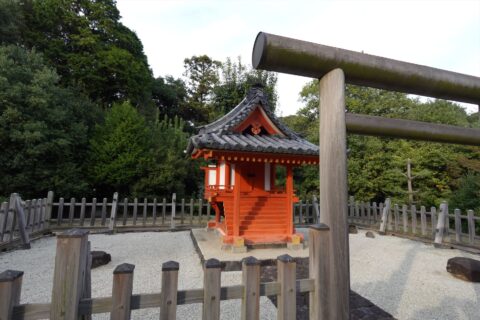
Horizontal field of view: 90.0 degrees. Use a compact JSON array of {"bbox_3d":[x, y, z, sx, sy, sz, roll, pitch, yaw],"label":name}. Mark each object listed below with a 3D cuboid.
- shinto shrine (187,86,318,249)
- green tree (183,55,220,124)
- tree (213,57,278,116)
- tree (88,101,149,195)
[{"bbox_3d":[0.294,0.138,5.590,2.860,3.380,2.680,2,-5,-16],"label":"shinto shrine"},{"bbox_3d":[-3.699,-3.409,21.955,3.600,12.823,3.600,2,-5,-16],"label":"green tree"},{"bbox_3d":[0.398,-3.027,20.493,5.600,11.928,5.600,2,-5,-16],"label":"tree"},{"bbox_3d":[-5.502,-0.209,10.593,2.700,4.864,2.700,2,-5,-16],"label":"tree"}]

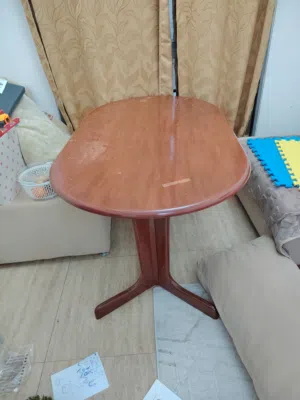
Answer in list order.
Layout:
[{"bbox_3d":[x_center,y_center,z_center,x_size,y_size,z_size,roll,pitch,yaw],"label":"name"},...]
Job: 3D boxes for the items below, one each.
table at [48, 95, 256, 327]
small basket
[{"bbox_3d":[0.017,-0.001,1.571,0.840,0.750,1.100,-3,39,4],"label":"table"},{"bbox_3d":[-0.627,-0.111,1.667,0.265,0.110,0.265,-5,39,2],"label":"small basket"}]

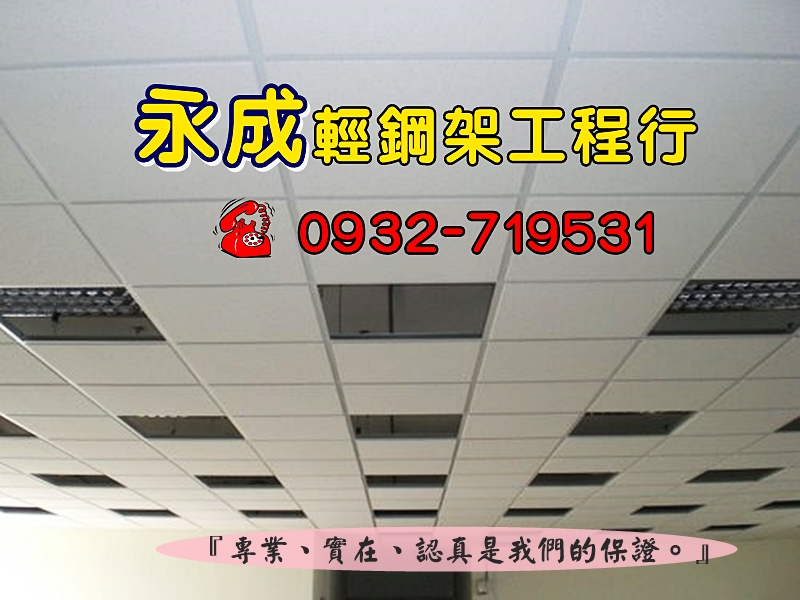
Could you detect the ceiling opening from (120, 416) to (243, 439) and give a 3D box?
[{"bbox_3d":[-1.169,0.686,4.792,0.585,0.050,0.585,-1,-21,0],"label":"ceiling opening"}]

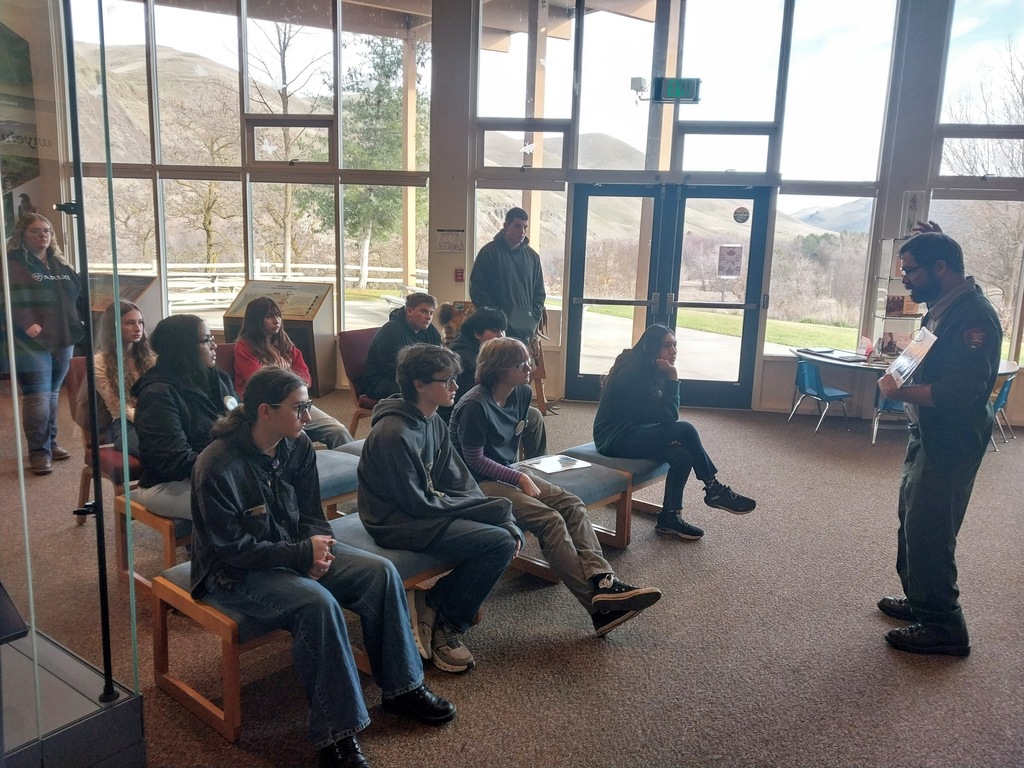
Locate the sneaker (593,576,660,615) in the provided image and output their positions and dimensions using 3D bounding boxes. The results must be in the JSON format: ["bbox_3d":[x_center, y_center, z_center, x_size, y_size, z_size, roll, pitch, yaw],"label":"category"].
[{"bbox_3d":[0.468,0.864,3.140,0.290,0.105,0.115,-14,42,20],"label":"sneaker"}]

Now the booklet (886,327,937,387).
[{"bbox_3d":[1.522,-0.107,2.930,0.015,0.225,0.275,32,21,6],"label":"booklet"}]

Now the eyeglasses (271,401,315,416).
[{"bbox_3d":[-0.712,0.078,2.400,0.145,0.043,0.140,3,10,3],"label":"eyeglasses"}]

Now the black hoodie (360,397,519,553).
[{"bbox_3d":[-0.249,0.374,3.058,0.600,0.560,0.500,7,11,29],"label":"black hoodie"}]

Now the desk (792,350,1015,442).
[{"bbox_3d":[3.622,0.143,6.900,2.000,0.670,1.150,3,10,7],"label":"desk"}]

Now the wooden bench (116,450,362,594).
[{"bbox_3d":[-1.250,0.682,3.814,0.480,0.425,1.170,11,13,39],"label":"wooden bench"}]

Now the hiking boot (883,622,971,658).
[{"bbox_3d":[1.684,1.003,3.147,0.315,0.140,0.115,3,10,6],"label":"hiking boot"}]

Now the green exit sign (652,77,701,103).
[{"bbox_3d":[1.579,-2.817,7.381,0.450,0.235,0.070,3,10,5],"label":"green exit sign"}]

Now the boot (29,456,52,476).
[{"bbox_3d":[-3.177,0.519,5.176,0.110,0.130,0.280,-6,13,-38],"label":"boot"}]

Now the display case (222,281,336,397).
[{"bbox_3d":[-2.379,-0.464,7.906,0.910,1.130,0.650,3,10,5],"label":"display case"}]

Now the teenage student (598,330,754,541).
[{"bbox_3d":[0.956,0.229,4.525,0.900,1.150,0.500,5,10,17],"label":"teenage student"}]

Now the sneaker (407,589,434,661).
[{"bbox_3d":[-0.309,0.894,2.970,0.115,0.290,0.105,-23,-25,11],"label":"sneaker"}]

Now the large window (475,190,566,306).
[{"bbox_3d":[0.074,-1.381,7.866,0.927,1.172,0.060,3,10,7],"label":"large window"}]

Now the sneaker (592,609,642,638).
[{"bbox_3d":[0.440,0.913,3.130,0.290,0.112,0.105,-42,-15,30],"label":"sneaker"}]

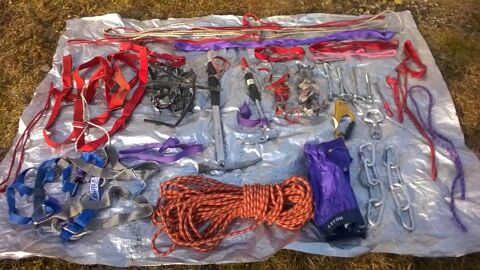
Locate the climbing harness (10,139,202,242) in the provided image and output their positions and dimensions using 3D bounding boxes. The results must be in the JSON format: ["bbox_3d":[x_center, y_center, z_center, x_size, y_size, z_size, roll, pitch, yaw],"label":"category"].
[{"bbox_3d":[-0.525,0.187,1.524,0.700,0.060,0.400,-6,53,-5],"label":"climbing harness"}]

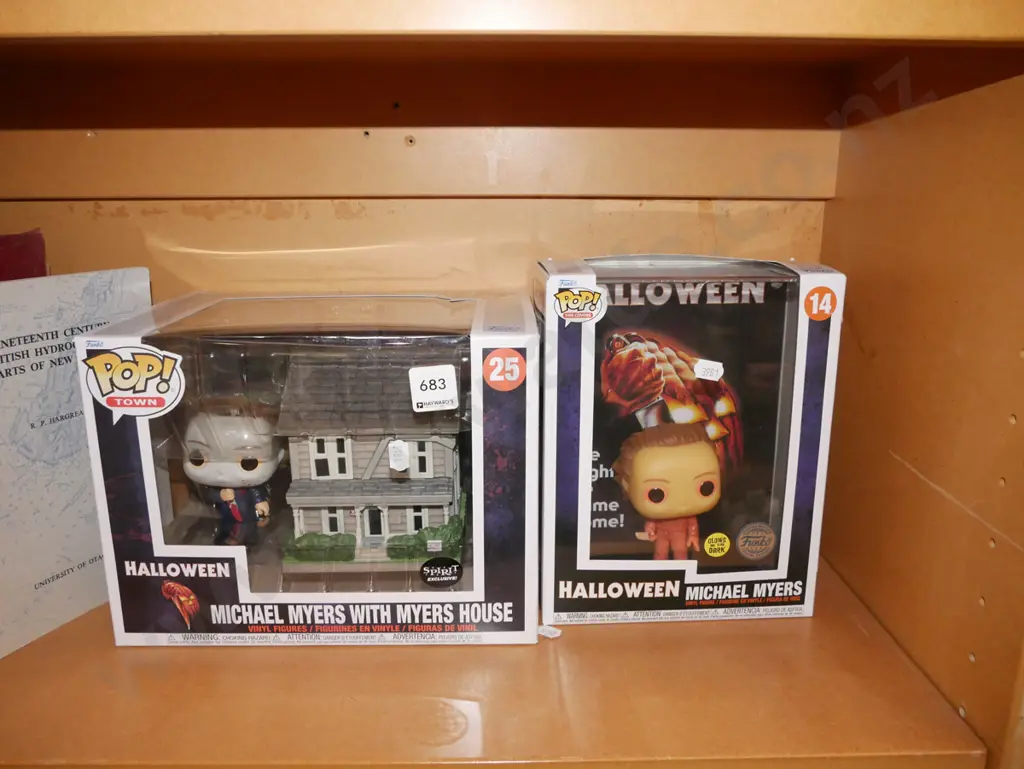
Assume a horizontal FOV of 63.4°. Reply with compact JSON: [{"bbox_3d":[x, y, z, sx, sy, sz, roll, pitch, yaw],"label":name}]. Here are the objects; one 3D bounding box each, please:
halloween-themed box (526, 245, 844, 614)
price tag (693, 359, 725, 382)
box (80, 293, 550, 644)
[{"bbox_3d":[0.106,0.035,0.549,0.176,0.223,0.082,-1,14,-3],"label":"halloween-themed box"},{"bbox_3d":[0.128,-0.009,0.535,0.020,0.012,0.001,10,13,-6],"label":"price tag"},{"bbox_3d":[-0.114,0.045,0.574,0.258,0.192,0.183,0,14,-1],"label":"box"}]

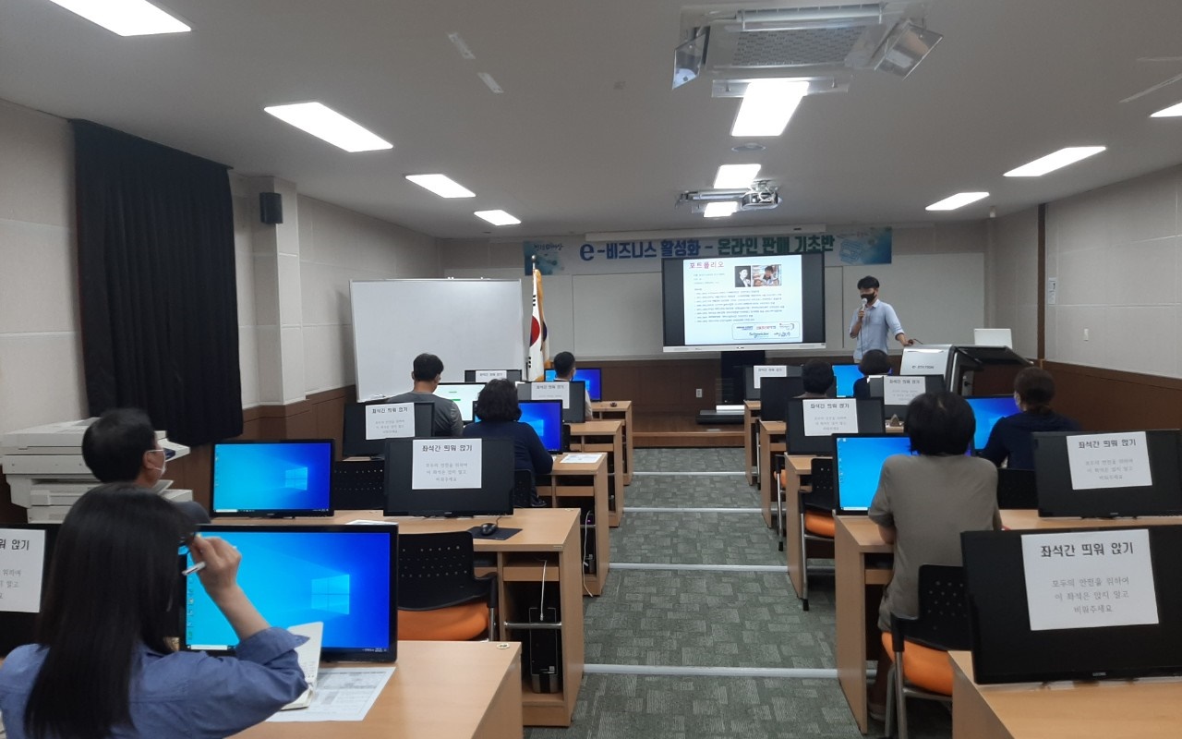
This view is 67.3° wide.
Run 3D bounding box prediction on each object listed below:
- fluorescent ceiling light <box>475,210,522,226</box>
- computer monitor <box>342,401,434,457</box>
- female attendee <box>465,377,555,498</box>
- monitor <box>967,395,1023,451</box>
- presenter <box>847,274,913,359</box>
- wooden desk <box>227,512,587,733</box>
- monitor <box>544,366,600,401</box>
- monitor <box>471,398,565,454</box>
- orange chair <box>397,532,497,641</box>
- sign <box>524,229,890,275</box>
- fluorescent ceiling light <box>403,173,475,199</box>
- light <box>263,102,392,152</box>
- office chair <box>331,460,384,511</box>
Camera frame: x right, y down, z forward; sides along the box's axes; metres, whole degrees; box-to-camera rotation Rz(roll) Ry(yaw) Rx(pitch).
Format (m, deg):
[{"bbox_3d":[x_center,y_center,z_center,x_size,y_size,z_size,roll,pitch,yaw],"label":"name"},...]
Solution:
[{"bbox_3d":[-1.010,-1.681,9.759,0.300,0.070,1.220,-1,4,5],"label":"fluorescent ceiling light"},{"bbox_3d":[-1.243,0.372,5.464,0.565,0.338,0.070,-1,-4,2],"label":"computer monitor"},{"bbox_3d":[-0.419,0.658,4.832,0.490,1.235,0.700,-1,4,5],"label":"female attendee"},{"bbox_3d":[2.202,0.321,5.038,0.558,0.355,0.170,-2,4,-2],"label":"monitor"},{"bbox_3d":[3.353,-0.211,10.327,0.660,1.750,0.420,0,4,26],"label":"presenter"},{"bbox_3d":[-0.873,1.005,3.725,1.620,0.700,0.600,-1,4,5],"label":"wooden desk"},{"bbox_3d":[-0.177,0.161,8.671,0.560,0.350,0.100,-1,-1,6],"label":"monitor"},{"bbox_3d":[-0.444,0.361,5.440,0.558,0.355,0.170,-1,4,7],"label":"monitor"},{"bbox_3d":[-0.611,0.981,3.520,0.590,0.800,0.560,-1,4,5],"label":"orange chair"},{"bbox_3d":[1.516,-1.572,11.935,4.890,0.475,0.030,-1,4,5],"label":"sign"},{"bbox_3d":[-1.278,-1.593,7.720,0.305,0.060,1.240,-1,3,6],"label":"fluorescent ceiling light"},{"bbox_3d":[-1.480,-1.417,5.153,0.290,0.060,1.210,-1,4,5],"label":"light"},{"bbox_3d":[-1.306,0.896,5.208,0.590,0.800,0.560,-1,4,5],"label":"office chair"}]

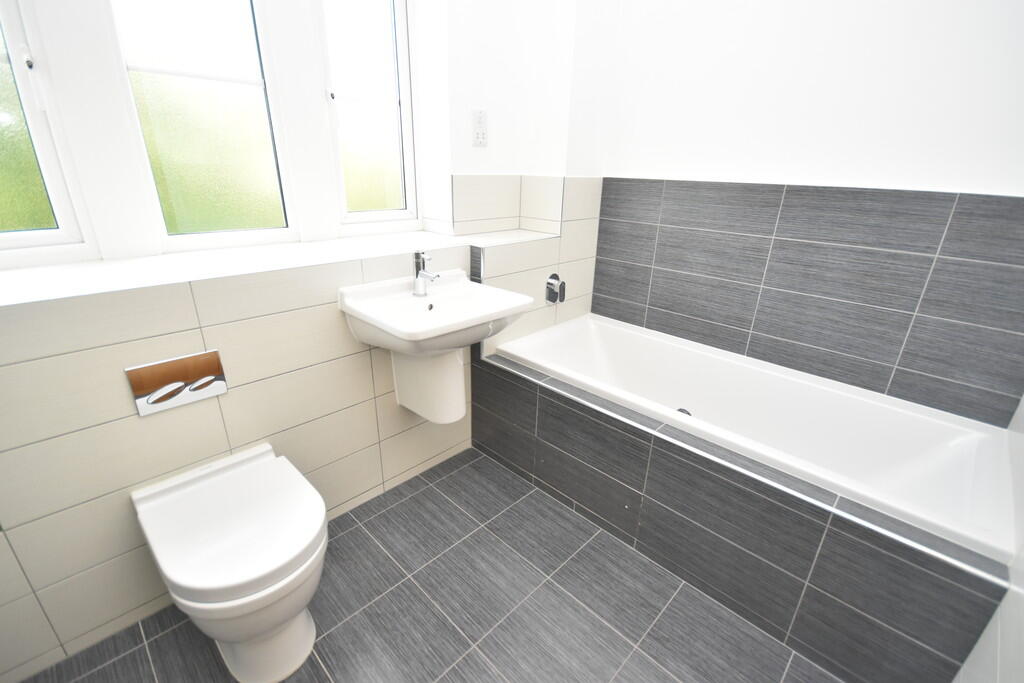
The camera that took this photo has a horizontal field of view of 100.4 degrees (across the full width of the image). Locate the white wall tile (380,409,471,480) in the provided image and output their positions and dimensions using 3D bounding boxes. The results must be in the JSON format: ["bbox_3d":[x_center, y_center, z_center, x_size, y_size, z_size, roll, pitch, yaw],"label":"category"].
[{"bbox_3d":[-0.381,0.454,1.989,0.010,0.208,0.503,21,28,40],"label":"white wall tile"}]

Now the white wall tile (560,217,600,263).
[{"bbox_3d":[0.352,-0.529,2.247,0.010,0.208,0.317,21,28,40],"label":"white wall tile"}]

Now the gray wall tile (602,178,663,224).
[{"bbox_3d":[0.601,-0.712,2.158,0.352,0.200,0.010,21,28,41],"label":"gray wall tile"}]

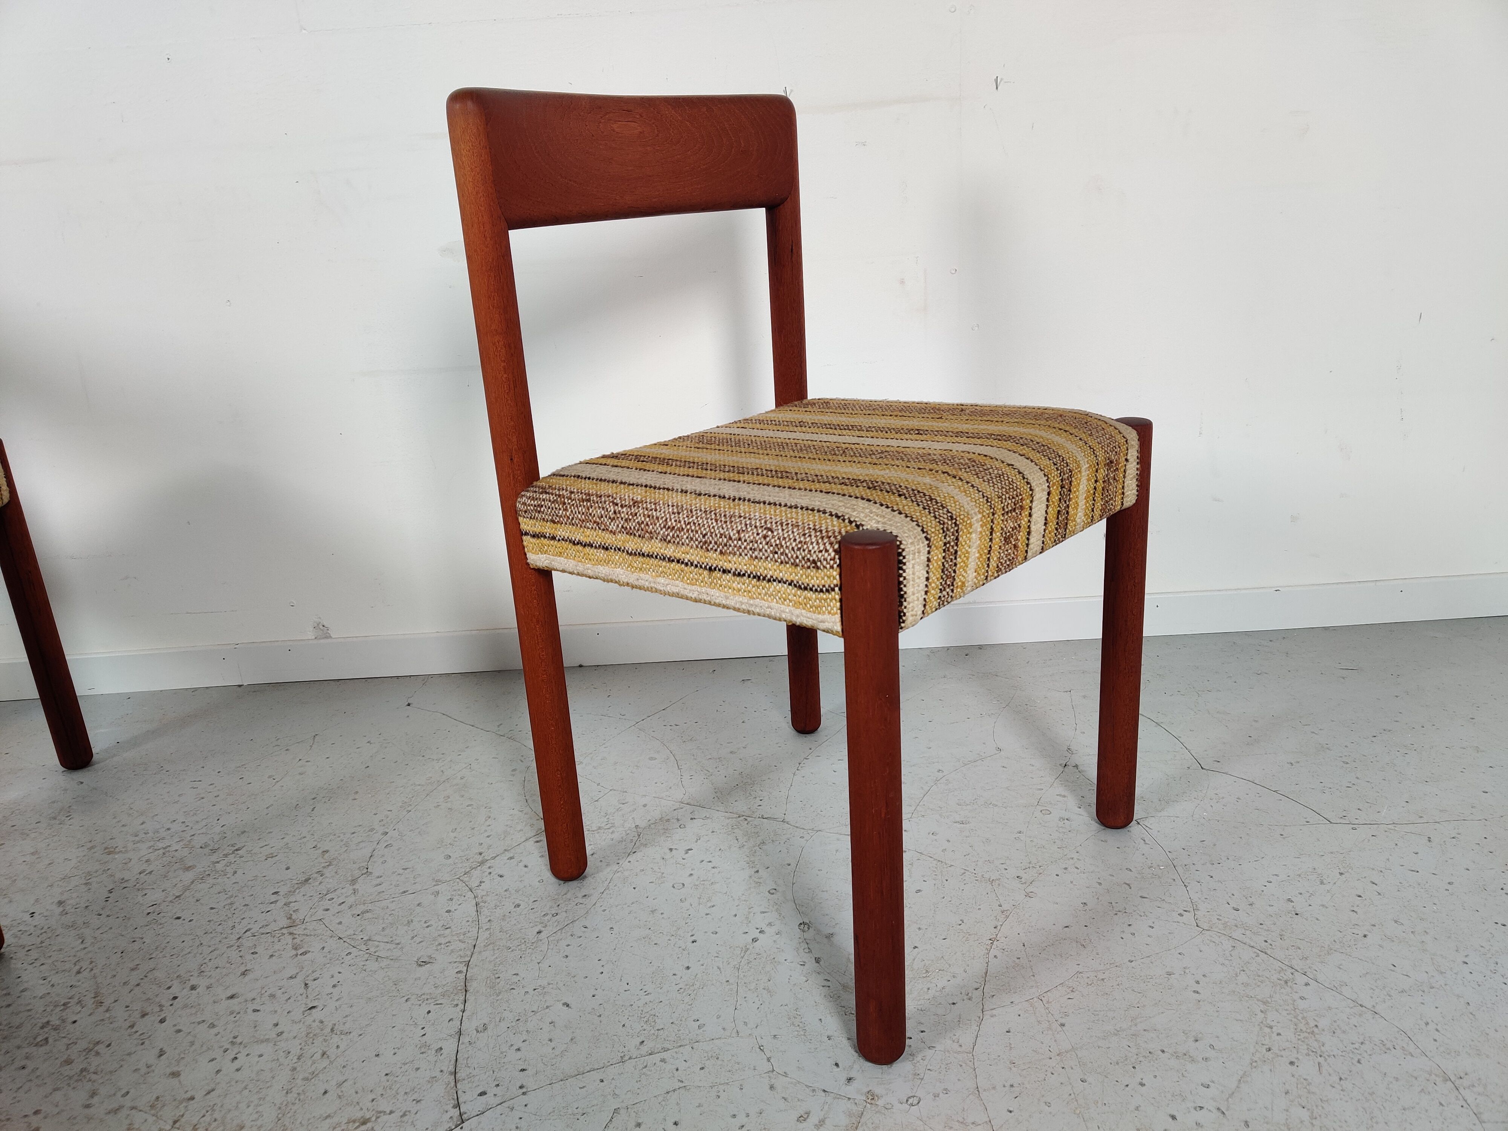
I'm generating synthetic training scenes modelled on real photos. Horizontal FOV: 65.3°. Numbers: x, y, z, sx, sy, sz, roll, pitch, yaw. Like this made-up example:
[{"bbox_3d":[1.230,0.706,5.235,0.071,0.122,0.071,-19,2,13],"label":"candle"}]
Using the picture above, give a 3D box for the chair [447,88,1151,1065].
[{"bbox_3d":[0.065,-0.061,1.143,0.475,0.780,0.479,13,25,39],"label":"chair"}]

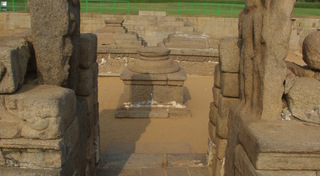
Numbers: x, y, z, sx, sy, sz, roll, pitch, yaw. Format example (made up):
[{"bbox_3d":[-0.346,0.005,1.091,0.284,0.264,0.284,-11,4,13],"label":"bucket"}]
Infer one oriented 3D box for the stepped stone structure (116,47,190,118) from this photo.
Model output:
[{"bbox_3d":[-0.139,-0.181,7.175,1.407,1.179,1.336,0,14,-2],"label":"stepped stone structure"}]

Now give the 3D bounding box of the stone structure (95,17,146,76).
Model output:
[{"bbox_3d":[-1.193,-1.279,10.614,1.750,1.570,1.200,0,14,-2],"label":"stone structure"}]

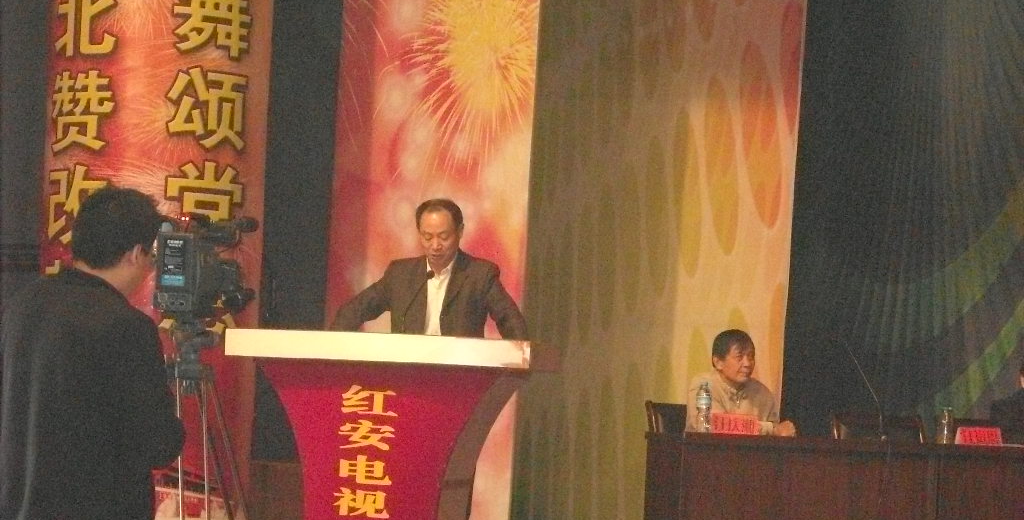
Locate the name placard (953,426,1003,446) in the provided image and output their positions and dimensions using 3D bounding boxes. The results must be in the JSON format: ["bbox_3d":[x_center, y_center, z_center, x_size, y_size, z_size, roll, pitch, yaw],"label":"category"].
[{"bbox_3d":[2.060,0.774,13.720,0.238,0.090,0.082,3,-3,-22],"label":"name placard"}]

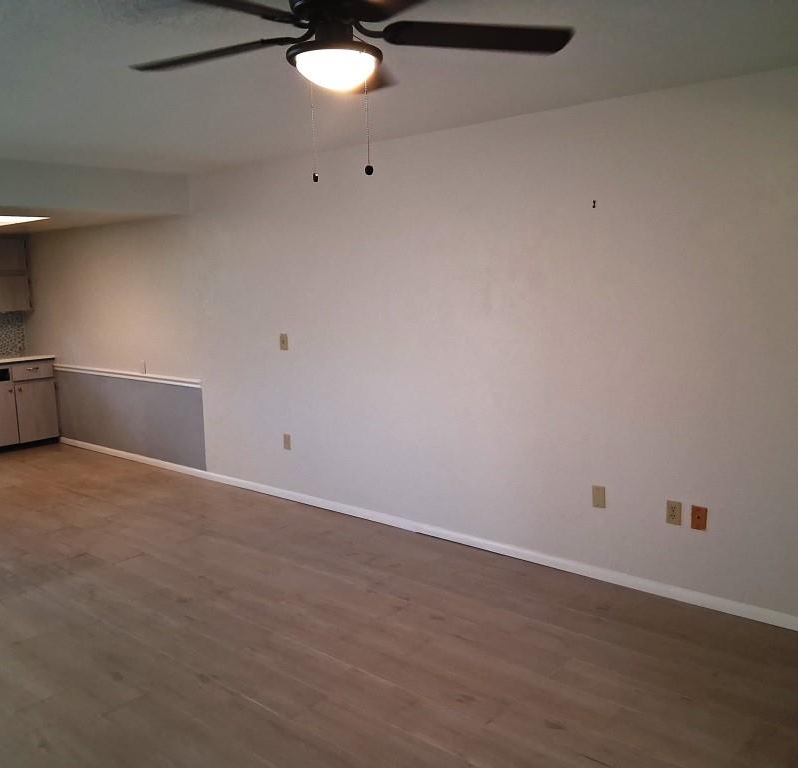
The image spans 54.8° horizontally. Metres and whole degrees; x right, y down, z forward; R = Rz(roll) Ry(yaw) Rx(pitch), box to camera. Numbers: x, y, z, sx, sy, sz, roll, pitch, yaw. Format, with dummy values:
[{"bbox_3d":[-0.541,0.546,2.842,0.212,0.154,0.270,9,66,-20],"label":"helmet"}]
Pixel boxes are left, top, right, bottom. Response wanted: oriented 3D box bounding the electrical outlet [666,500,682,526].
[{"bbox_3d":[1.340,0.630,3.747,0.071,0.115,0.012,5,10,40],"label":"electrical outlet"}]

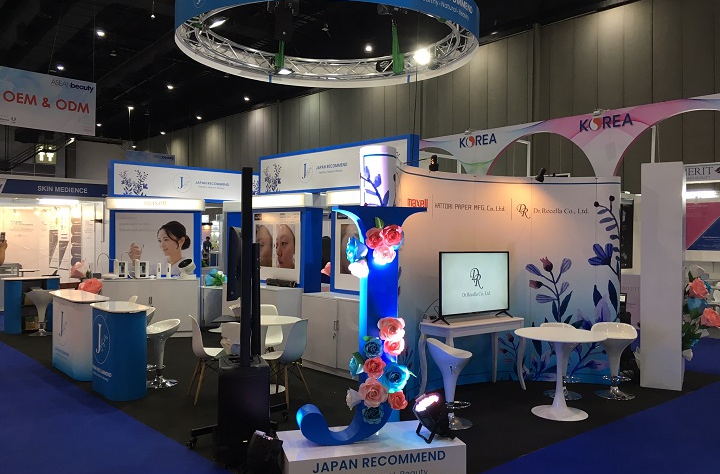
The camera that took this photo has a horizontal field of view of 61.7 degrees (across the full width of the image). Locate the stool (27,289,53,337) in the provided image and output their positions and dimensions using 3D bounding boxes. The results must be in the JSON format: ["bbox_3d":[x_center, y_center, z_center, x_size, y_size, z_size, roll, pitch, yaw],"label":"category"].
[{"bbox_3d":[-5.139,1.224,9.759,0.450,0.740,0.420,1,0,-30],"label":"stool"}]

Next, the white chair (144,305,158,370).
[{"bbox_3d":[-2.753,1.251,7.581,0.420,0.740,0.450,1,0,-30],"label":"white chair"}]

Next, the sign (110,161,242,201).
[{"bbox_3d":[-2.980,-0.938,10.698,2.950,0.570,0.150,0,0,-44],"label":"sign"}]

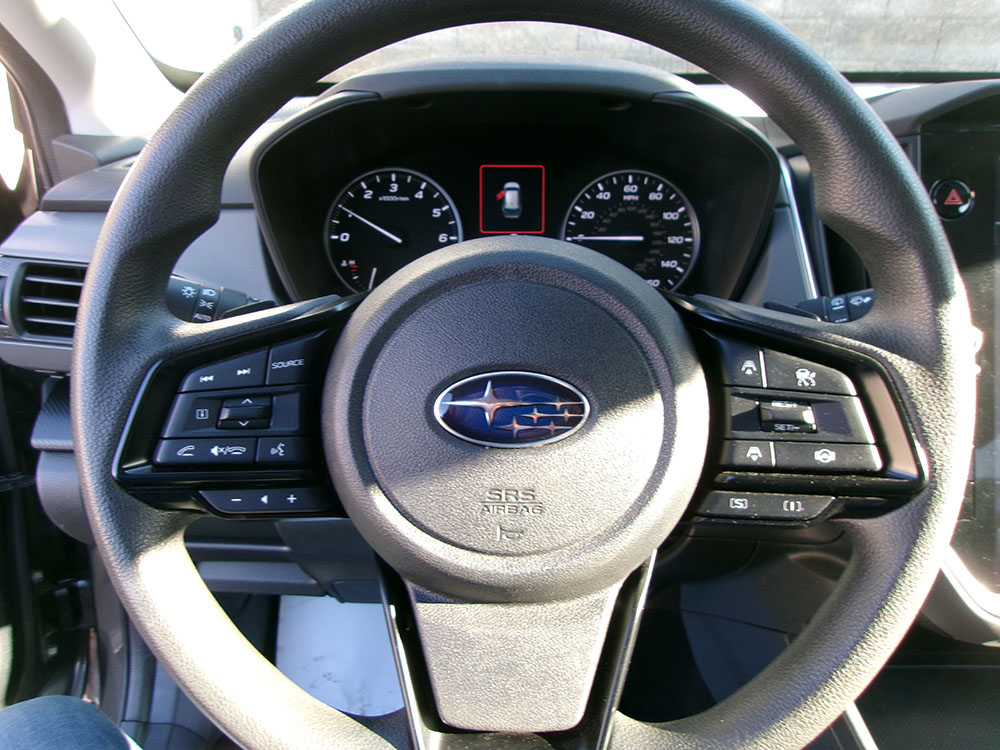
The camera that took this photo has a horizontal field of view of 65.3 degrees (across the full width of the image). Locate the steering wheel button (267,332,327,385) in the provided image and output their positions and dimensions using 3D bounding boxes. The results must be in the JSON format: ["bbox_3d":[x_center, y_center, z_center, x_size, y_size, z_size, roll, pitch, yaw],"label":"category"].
[{"bbox_3d":[-0.086,-0.007,0.329,0.025,0.021,0.008,-3,0,-1],"label":"steering wheel button"}]

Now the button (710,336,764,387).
[{"bbox_3d":[0.102,-0.006,0.336,0.021,0.021,0.008,2,-4,2],"label":"button"}]

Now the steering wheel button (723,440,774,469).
[{"bbox_3d":[0.105,0.033,0.332,0.020,0.012,0.007,1,-4,2],"label":"steering wheel button"}]

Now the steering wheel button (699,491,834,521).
[{"bbox_3d":[0.114,0.056,0.334,0.058,0.013,0.008,2,0,-1],"label":"steering wheel button"}]

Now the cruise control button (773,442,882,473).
[{"bbox_3d":[0.137,0.035,0.328,0.043,0.011,0.007,2,-4,2],"label":"cruise control button"}]

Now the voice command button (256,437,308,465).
[{"bbox_3d":[-0.093,0.033,0.337,0.021,0.012,0.007,0,-4,1],"label":"voice command button"}]

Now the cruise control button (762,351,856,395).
[{"bbox_3d":[0.131,-0.001,0.331,0.037,0.017,0.007,2,-4,2],"label":"cruise control button"}]

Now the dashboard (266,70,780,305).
[{"bbox_3d":[0.012,-0.126,0.560,0.372,0.172,0.100,1,3,-1],"label":"dashboard"}]

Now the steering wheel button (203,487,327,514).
[{"bbox_3d":[-0.100,0.054,0.334,0.055,0.012,0.008,0,0,-1],"label":"steering wheel button"}]

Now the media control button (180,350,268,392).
[{"bbox_3d":[-0.118,-0.001,0.337,0.036,0.017,0.007,-1,-4,1],"label":"media control button"}]

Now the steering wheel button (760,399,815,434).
[{"bbox_3d":[0.120,0.017,0.326,0.024,0.013,0.008,2,0,-1],"label":"steering wheel button"}]

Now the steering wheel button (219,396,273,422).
[{"bbox_3d":[-0.106,0.015,0.326,0.023,0.012,0.008,-2,0,-1],"label":"steering wheel button"}]

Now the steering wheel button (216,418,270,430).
[{"bbox_3d":[-0.110,0.021,0.335,0.022,0.005,0.006,-1,-4,1],"label":"steering wheel button"}]

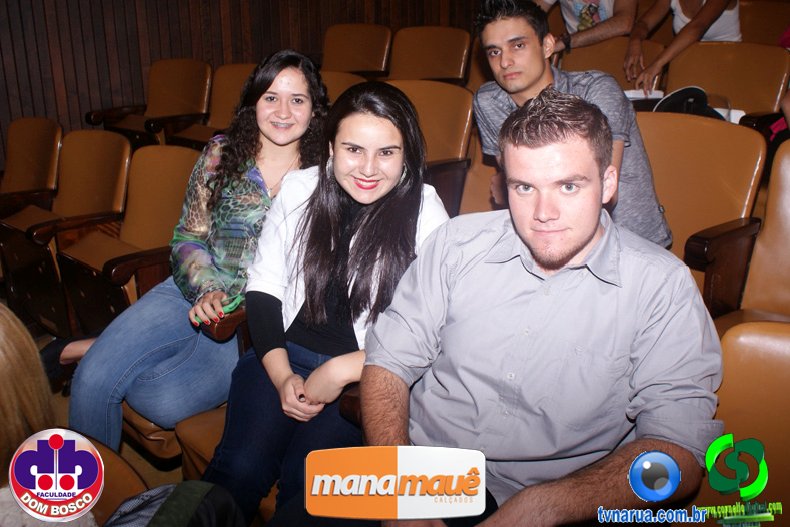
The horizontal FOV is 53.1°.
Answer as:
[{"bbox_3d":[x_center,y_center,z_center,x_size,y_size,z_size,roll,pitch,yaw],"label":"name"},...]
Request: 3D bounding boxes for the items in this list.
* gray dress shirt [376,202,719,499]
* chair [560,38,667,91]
[{"bbox_3d":[0.233,0.207,1.318,0.570,0.560,0.380,14,22,36],"label":"gray dress shirt"},{"bbox_3d":[0.815,-0.543,3.420,0.550,0.850,0.520,18,25,41],"label":"chair"}]

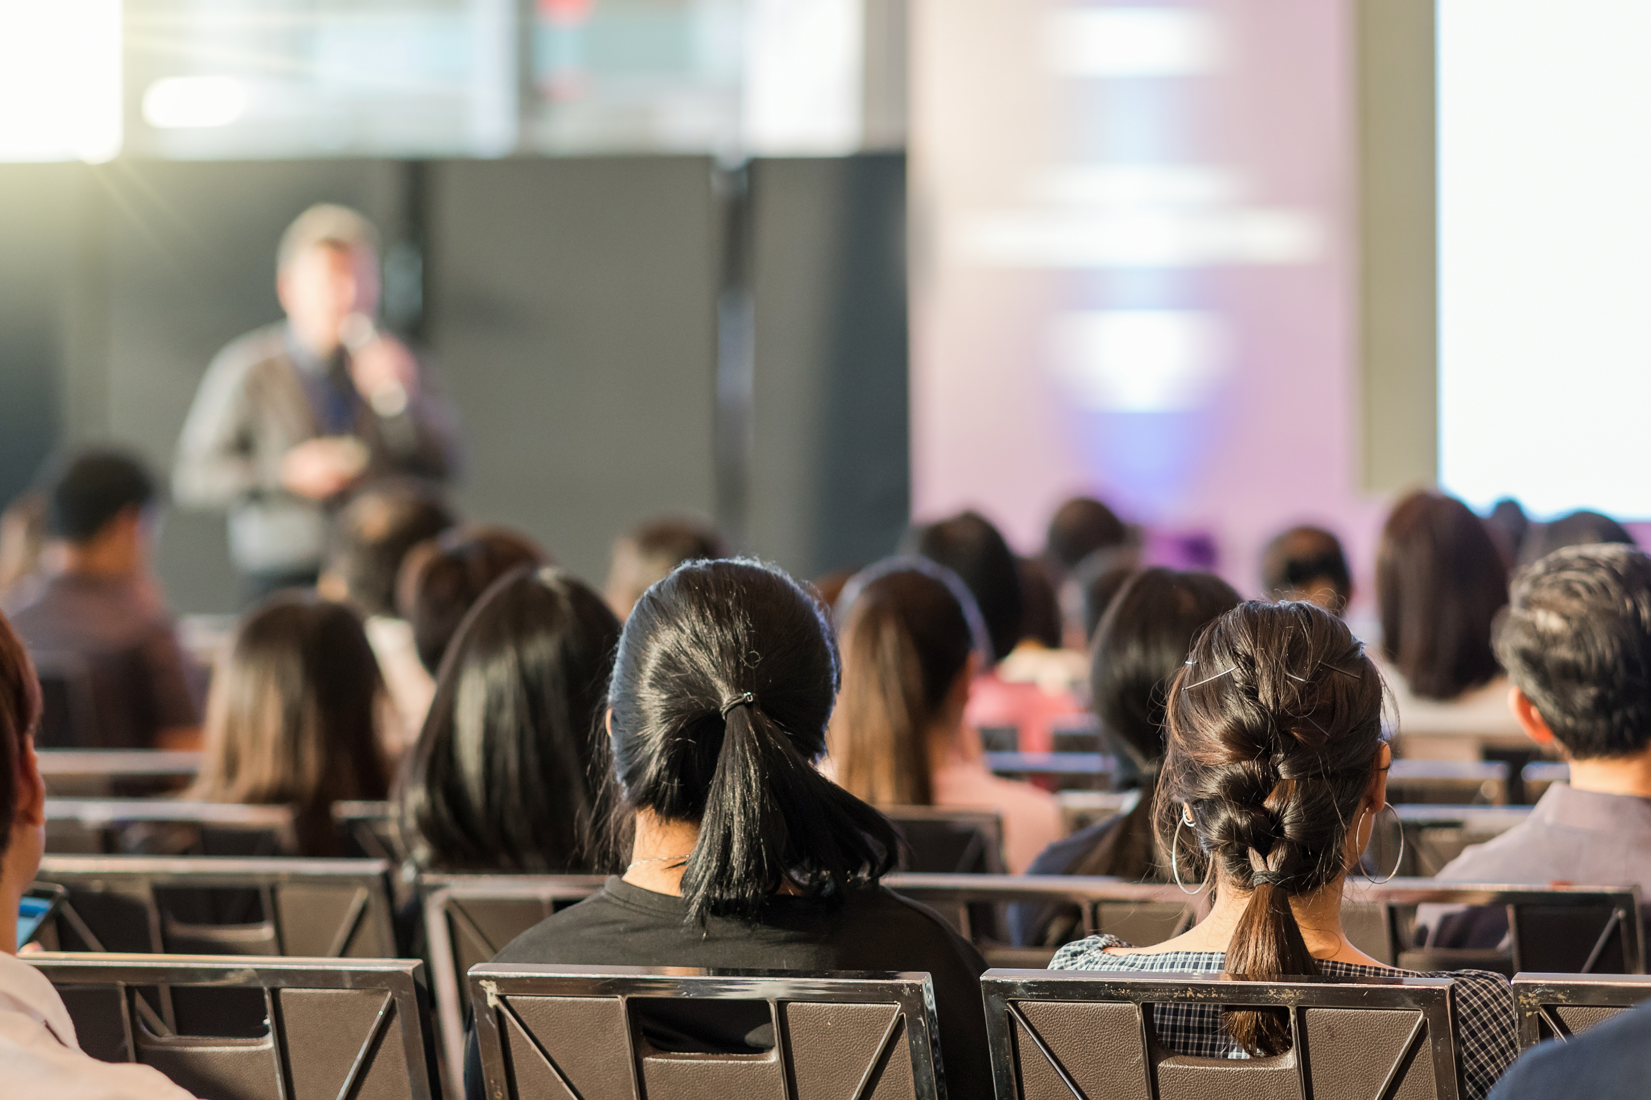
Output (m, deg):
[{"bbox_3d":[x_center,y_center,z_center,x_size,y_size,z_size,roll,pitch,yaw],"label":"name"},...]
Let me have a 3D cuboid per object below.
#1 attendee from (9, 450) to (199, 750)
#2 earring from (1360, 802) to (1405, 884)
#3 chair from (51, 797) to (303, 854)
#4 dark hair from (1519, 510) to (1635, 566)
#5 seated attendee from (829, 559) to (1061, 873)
[{"bbox_3d":[-1.430,0.455,12.050,0.480,1.320,0.750,0,1,19],"label":"attendee"},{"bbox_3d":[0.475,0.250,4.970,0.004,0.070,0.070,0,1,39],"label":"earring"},{"bbox_3d":[-0.810,0.765,7.650,0.450,0.900,0.570,0,1,13],"label":"chair"},{"bbox_3d":[1.279,0.055,9.900,0.200,0.245,0.220,0,1,6],"label":"dark hair"},{"bbox_3d":[0.175,0.618,7.500,0.450,1.220,0.730,0,1,14],"label":"seated attendee"}]

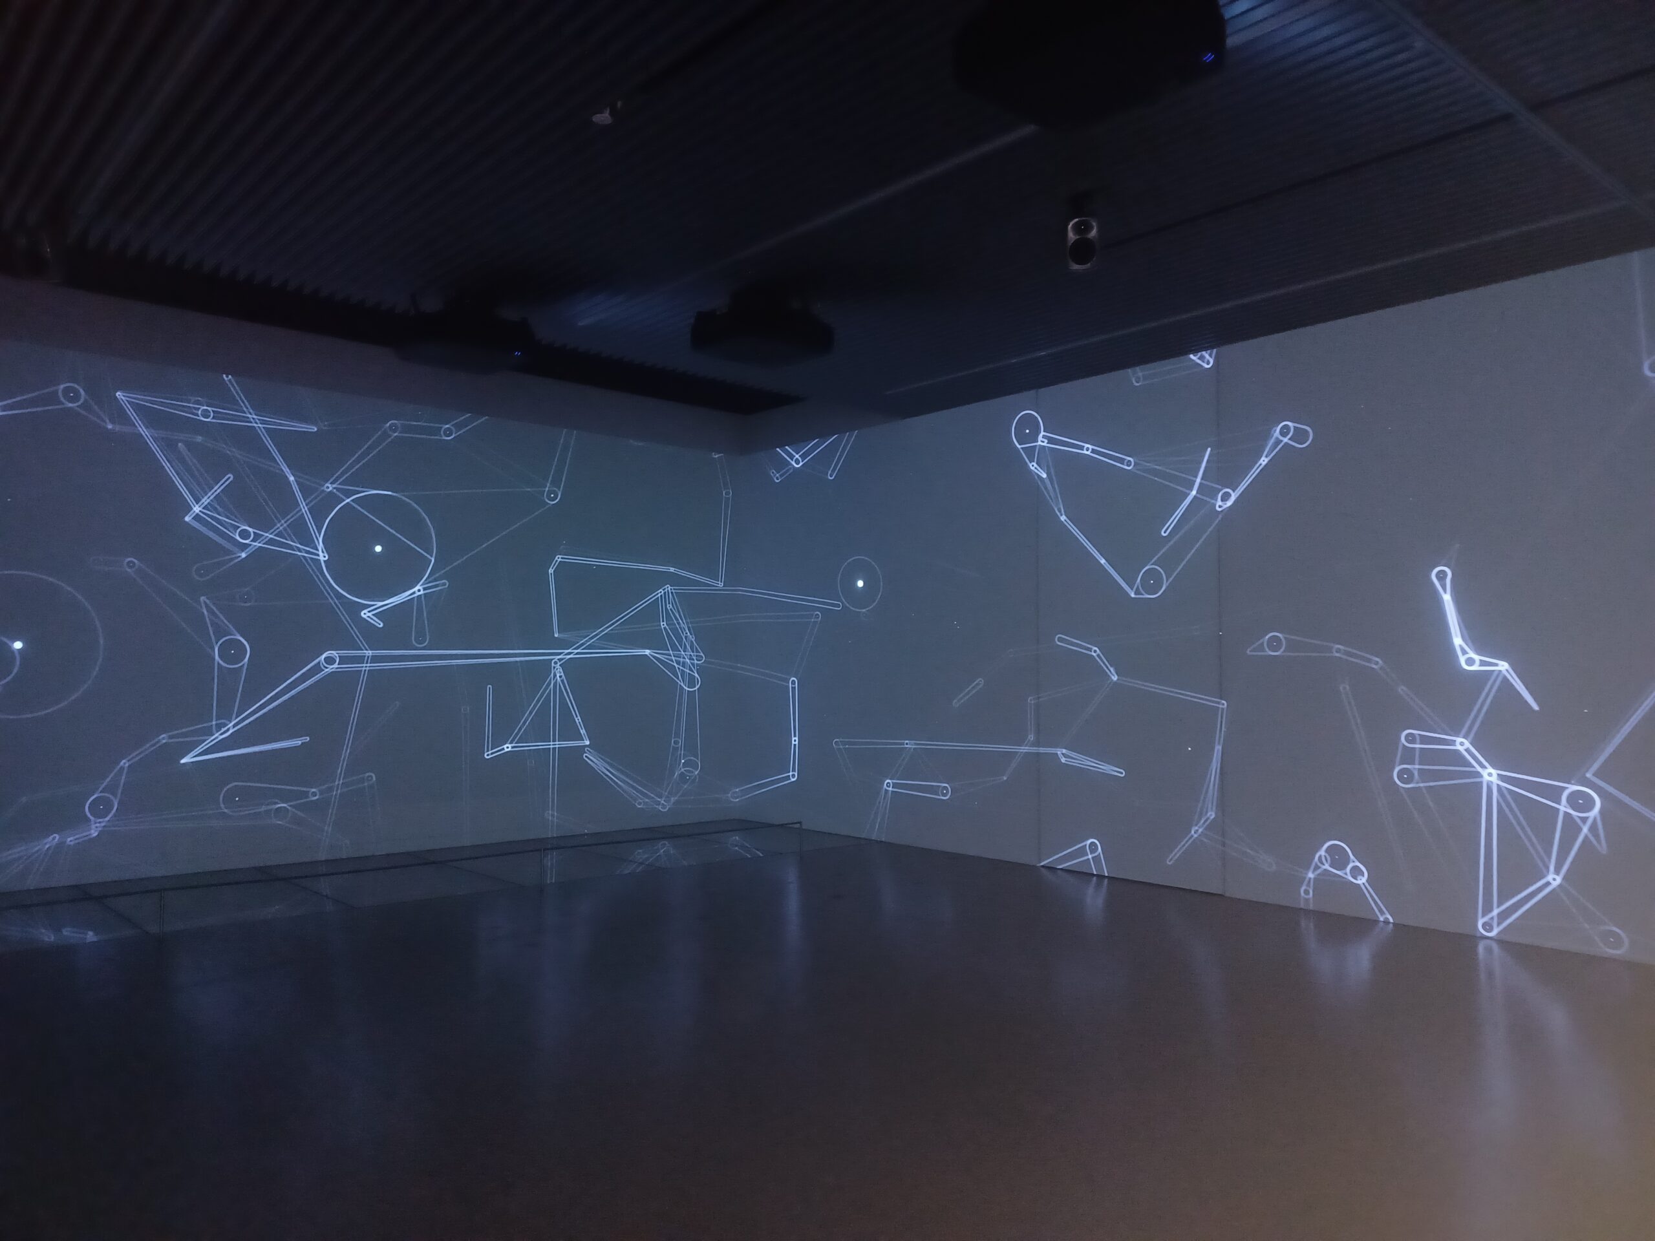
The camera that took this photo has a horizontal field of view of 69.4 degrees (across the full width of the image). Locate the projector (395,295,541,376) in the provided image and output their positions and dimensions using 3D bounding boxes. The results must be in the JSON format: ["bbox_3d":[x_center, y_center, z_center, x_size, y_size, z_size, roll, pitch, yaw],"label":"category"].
[{"bbox_3d":[-2.066,-1.616,6.818,0.560,0.230,0.590,3,-4,-41],"label":"projector"}]

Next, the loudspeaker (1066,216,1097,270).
[{"bbox_3d":[1.148,-1.701,5.400,0.147,0.230,0.140,0,9,12],"label":"loudspeaker"}]

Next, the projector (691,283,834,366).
[{"bbox_3d":[-0.364,-1.619,6.668,0.590,0.230,0.560,3,-4,-41],"label":"projector"}]

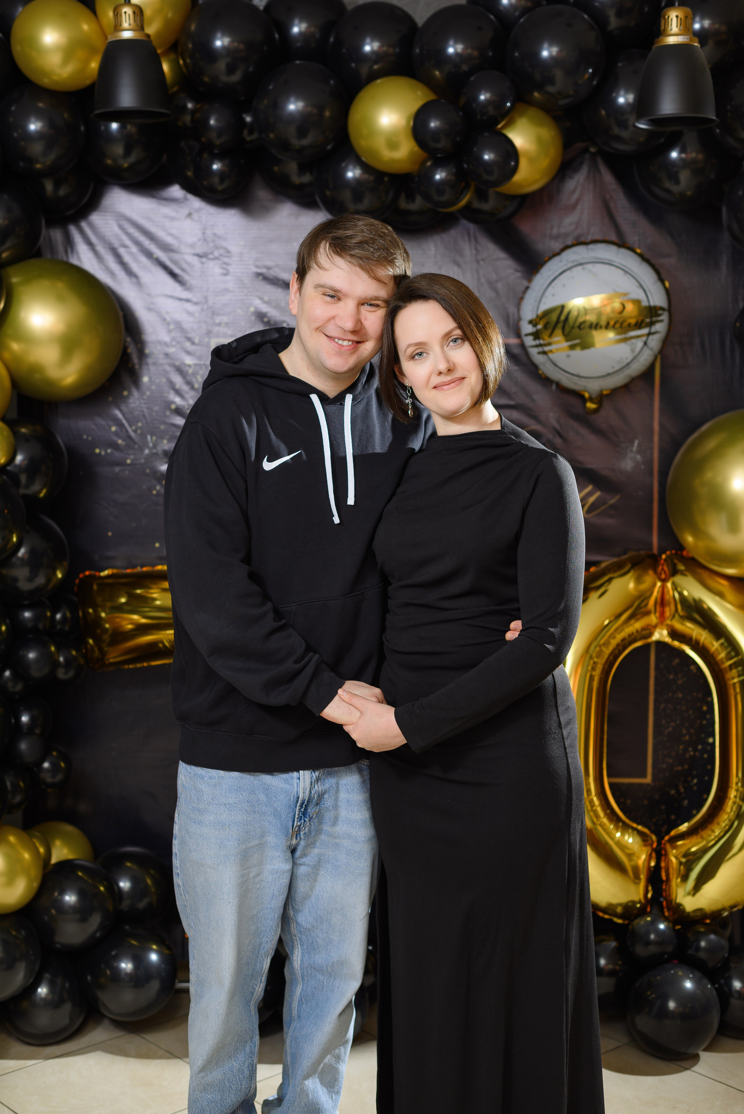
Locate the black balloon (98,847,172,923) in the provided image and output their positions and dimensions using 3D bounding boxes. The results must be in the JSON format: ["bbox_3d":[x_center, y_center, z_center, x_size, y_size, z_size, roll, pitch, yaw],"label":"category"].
[{"bbox_3d":[-0.569,0.787,3.699,0.187,0.191,0.187,0,6,4],"label":"black balloon"}]

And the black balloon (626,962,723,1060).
[{"bbox_3d":[0.685,1.034,3.525,0.207,0.213,0.216,0,6,0],"label":"black balloon"}]

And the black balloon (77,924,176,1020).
[{"bbox_3d":[-0.570,0.972,3.609,0.227,0.223,0.227,0,6,4],"label":"black balloon"}]

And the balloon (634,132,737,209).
[{"bbox_3d":[0.713,-0.899,3.530,0.220,0.214,0.223,0,6,0],"label":"balloon"}]

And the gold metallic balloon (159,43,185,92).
[{"bbox_3d":[-0.468,-1.069,3.372,0.119,0.121,0.119,0,6,4],"label":"gold metallic balloon"}]

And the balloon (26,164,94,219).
[{"bbox_3d":[-0.737,-0.879,3.573,0.188,0.196,0.188,0,6,0],"label":"balloon"}]

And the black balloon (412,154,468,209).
[{"bbox_3d":[0.147,-0.799,3.292,0.120,0.118,0.120,0,6,4],"label":"black balloon"}]

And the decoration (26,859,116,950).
[{"bbox_3d":[-0.703,0.817,3.618,0.208,0.211,0.215,0,6,0],"label":"decoration"}]

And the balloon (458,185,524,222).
[{"bbox_3d":[0.257,-0.827,3.400,0.185,0.191,0.185,0,6,4],"label":"balloon"}]

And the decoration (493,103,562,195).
[{"bbox_3d":[0.331,-0.933,3.536,0.206,0.214,0.206,0,6,0],"label":"decoration"}]

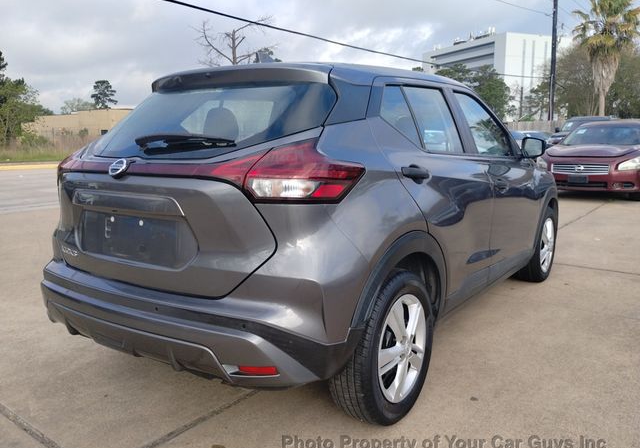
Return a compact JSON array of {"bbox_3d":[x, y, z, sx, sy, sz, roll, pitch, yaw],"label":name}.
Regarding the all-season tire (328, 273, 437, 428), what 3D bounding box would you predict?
[{"bbox_3d":[0.280,0.506,2.228,0.210,0.652,0.652,5,11,35],"label":"all-season tire"}]

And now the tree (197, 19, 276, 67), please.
[{"bbox_3d":[-6.833,-10.708,40.296,7.000,11.534,7.000,-2,9,-9],"label":"tree"}]

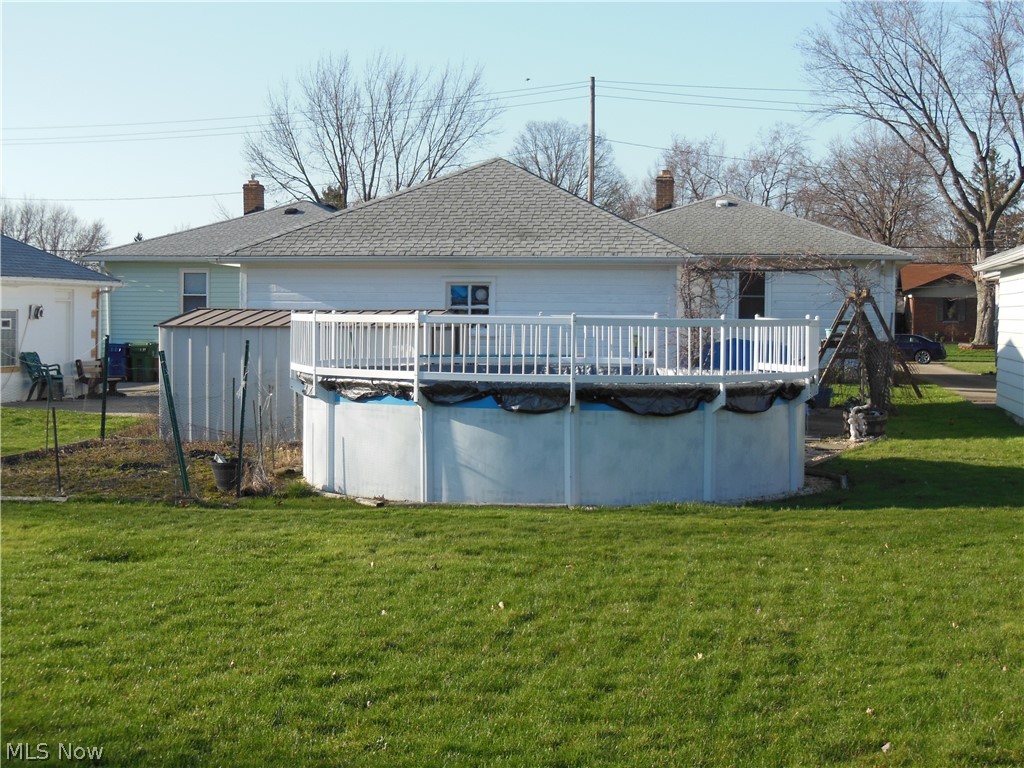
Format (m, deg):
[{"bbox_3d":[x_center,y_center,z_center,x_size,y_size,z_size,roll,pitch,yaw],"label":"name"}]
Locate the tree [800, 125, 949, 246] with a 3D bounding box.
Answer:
[{"bbox_3d":[19.861,-7.906,97.752,8.061,12.486,8.061,1,2,11],"label":"tree"}]

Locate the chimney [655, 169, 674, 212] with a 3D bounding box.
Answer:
[{"bbox_3d":[4.374,-5.407,50.320,0.470,1.350,0.470,1,2,11],"label":"chimney"}]

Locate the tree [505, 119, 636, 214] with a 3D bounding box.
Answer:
[{"bbox_3d":[3.492,-8.849,104.725,7.336,13.560,7.336,1,2,11],"label":"tree"}]

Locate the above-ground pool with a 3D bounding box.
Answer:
[{"bbox_3d":[0.454,0.130,19.616,5.770,1.830,5.770,0,2,1],"label":"above-ground pool"}]

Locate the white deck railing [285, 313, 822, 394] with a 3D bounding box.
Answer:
[{"bbox_3d":[0.458,-0.409,19.594,5.770,0.760,5.770,0,2,1],"label":"white deck railing"}]

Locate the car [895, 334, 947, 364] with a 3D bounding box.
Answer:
[{"bbox_3d":[18.059,-1.692,83.944,4.800,1.430,1.840,1,2,11],"label":"car"}]

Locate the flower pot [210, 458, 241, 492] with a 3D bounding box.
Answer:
[{"bbox_3d":[-2.964,0.923,18.354,0.295,0.290,0.295,0,2,0],"label":"flower pot"}]

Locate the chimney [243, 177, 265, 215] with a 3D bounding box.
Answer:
[{"bbox_3d":[-7.326,-5.259,50.329,0.460,1.250,0.460,1,2,11],"label":"chimney"}]

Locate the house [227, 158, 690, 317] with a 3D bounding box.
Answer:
[{"bbox_3d":[-0.249,-1.742,31.236,7.548,4.421,7.500,1,2,11],"label":"house"}]

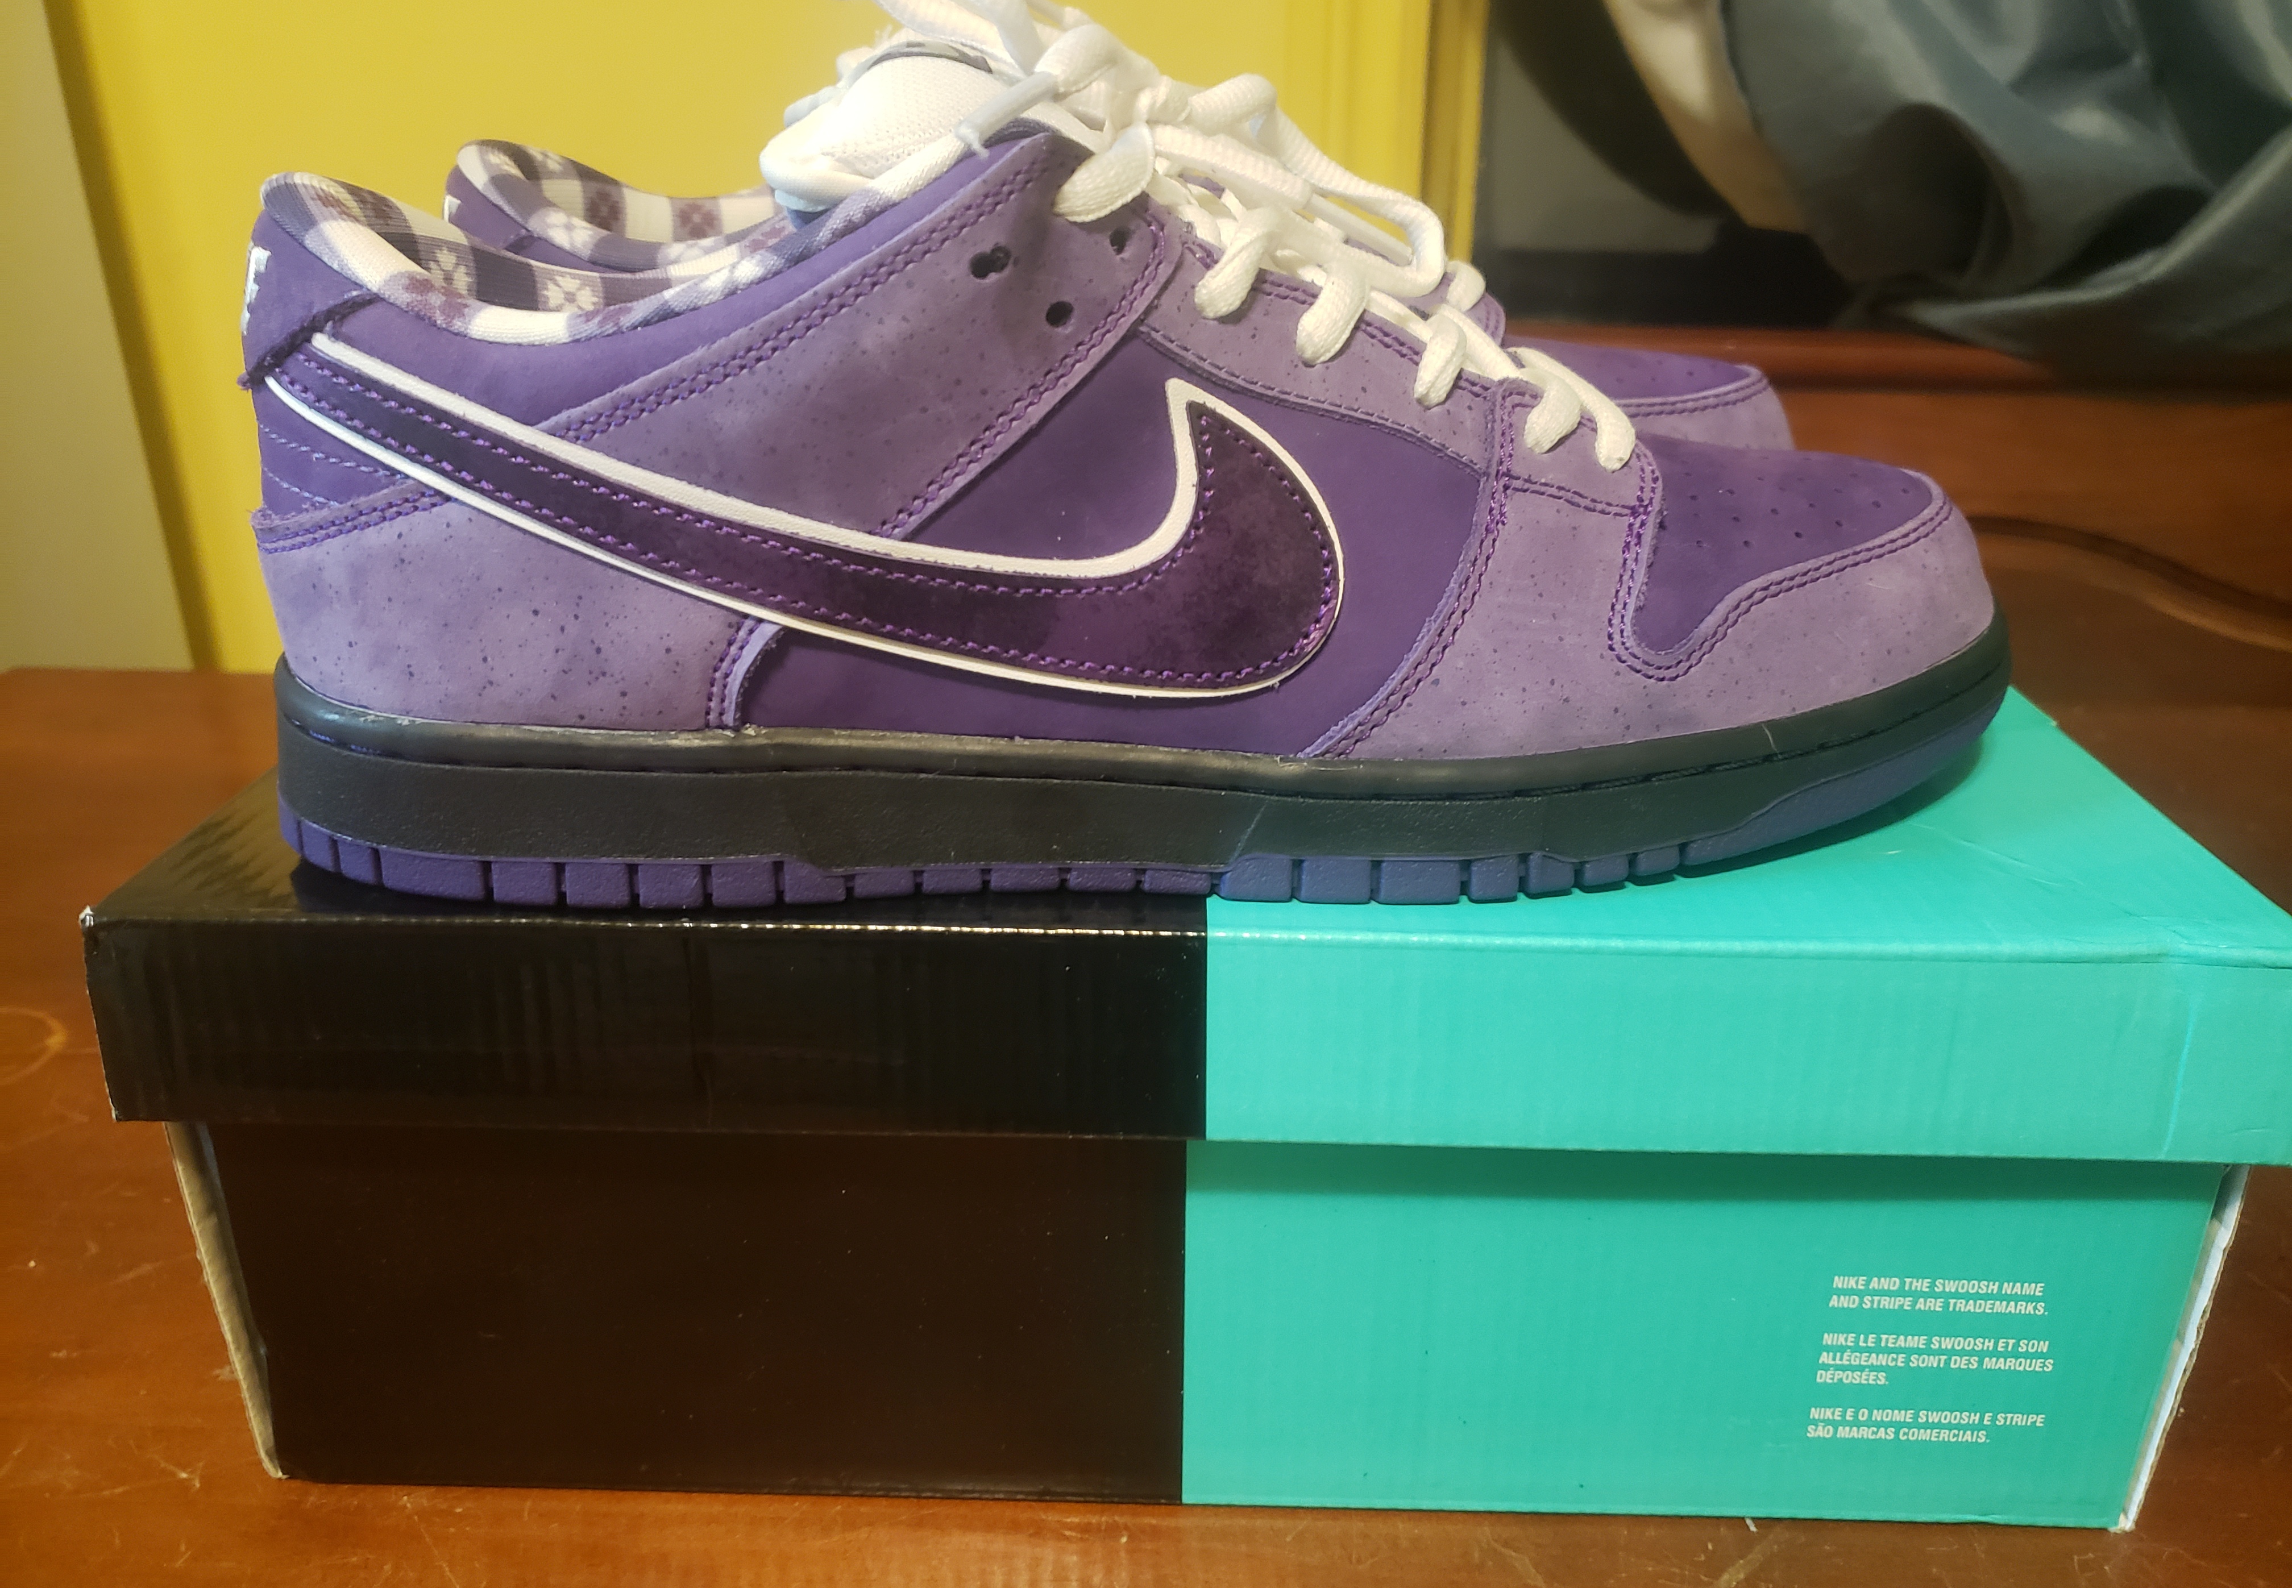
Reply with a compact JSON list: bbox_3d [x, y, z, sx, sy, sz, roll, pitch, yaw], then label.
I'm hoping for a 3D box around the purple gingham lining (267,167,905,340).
[{"bbox_3d":[-0.086,-0.081,0.273,0.107,0.037,0.073,-2,24,-4],"label":"purple gingham lining"}]

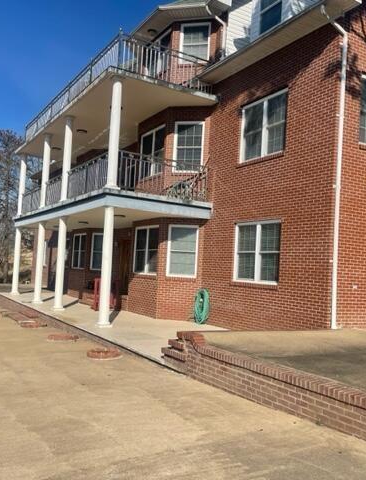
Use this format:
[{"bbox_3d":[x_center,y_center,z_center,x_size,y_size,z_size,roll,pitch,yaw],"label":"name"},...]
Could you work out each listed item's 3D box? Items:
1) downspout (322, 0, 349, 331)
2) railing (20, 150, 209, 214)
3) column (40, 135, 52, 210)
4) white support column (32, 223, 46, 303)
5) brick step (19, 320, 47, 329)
[{"bbox_3d":[2.882,-1.453,9.507,0.760,6.400,0.100,5,-4,-30],"label":"downspout"},{"bbox_3d":[-3.168,-1.574,17.383,3.050,1.000,10.500,5,-4,-30],"label":"railing"},{"bbox_3d":[-5.328,-2.685,18.691,0.290,2.846,0.290,5,-4,-29],"label":"column"},{"bbox_3d":[-5.458,0.859,18.375,0.290,3.015,0.290,5,-4,-29],"label":"white support column"},{"bbox_3d":[-4.157,2.347,13.393,0.700,0.130,1.050,5,-4,-30],"label":"brick step"}]

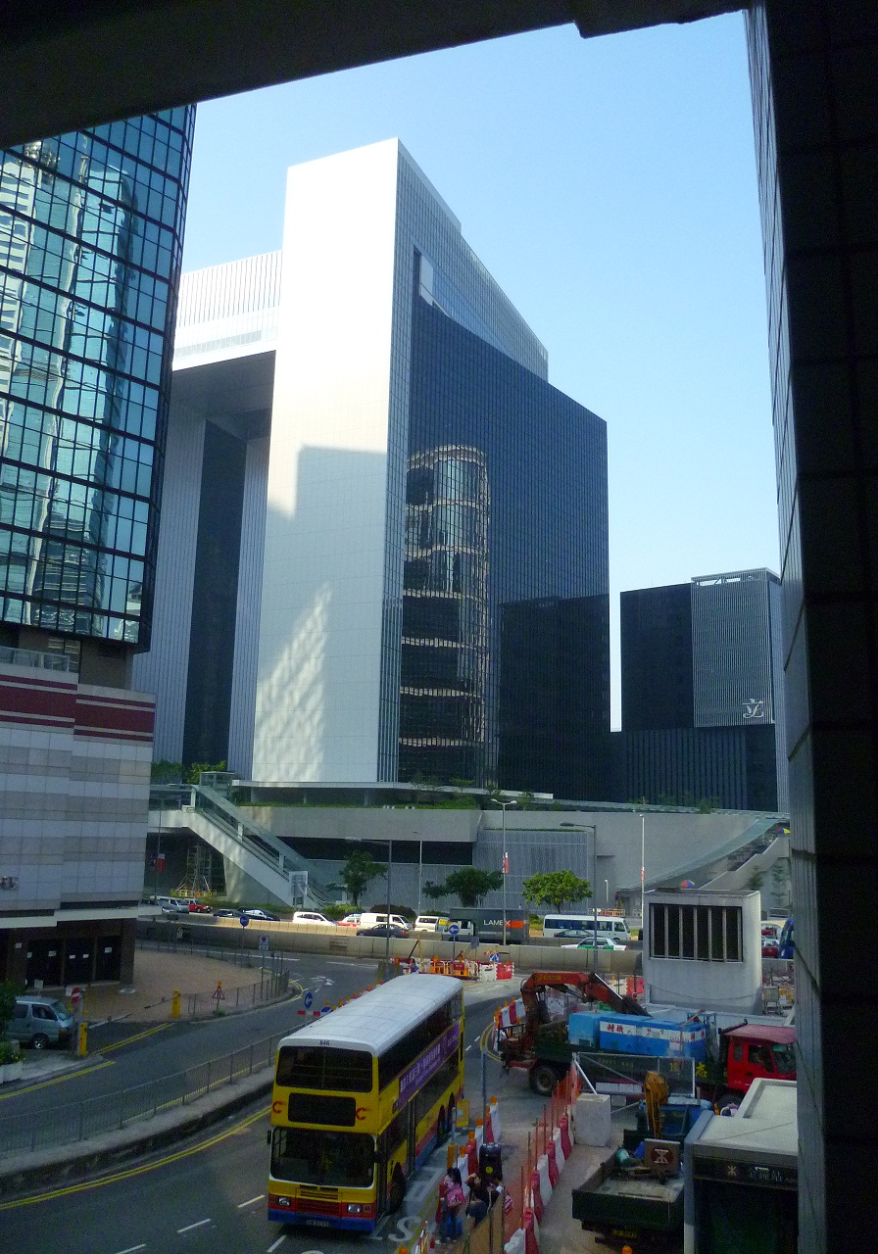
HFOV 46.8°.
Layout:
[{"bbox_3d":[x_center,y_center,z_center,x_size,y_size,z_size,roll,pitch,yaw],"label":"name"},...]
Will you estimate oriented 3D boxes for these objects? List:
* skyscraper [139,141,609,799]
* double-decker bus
[{"bbox_3d":[-20.186,-19.529,216.802,94.326,115.498,83.740,-4,-12,24],"label":"skyscraper"},{"bbox_3d":[-1.528,13.258,29.607,2.500,4.380,11.600,-1,-11,12],"label":"double-decker bus"}]

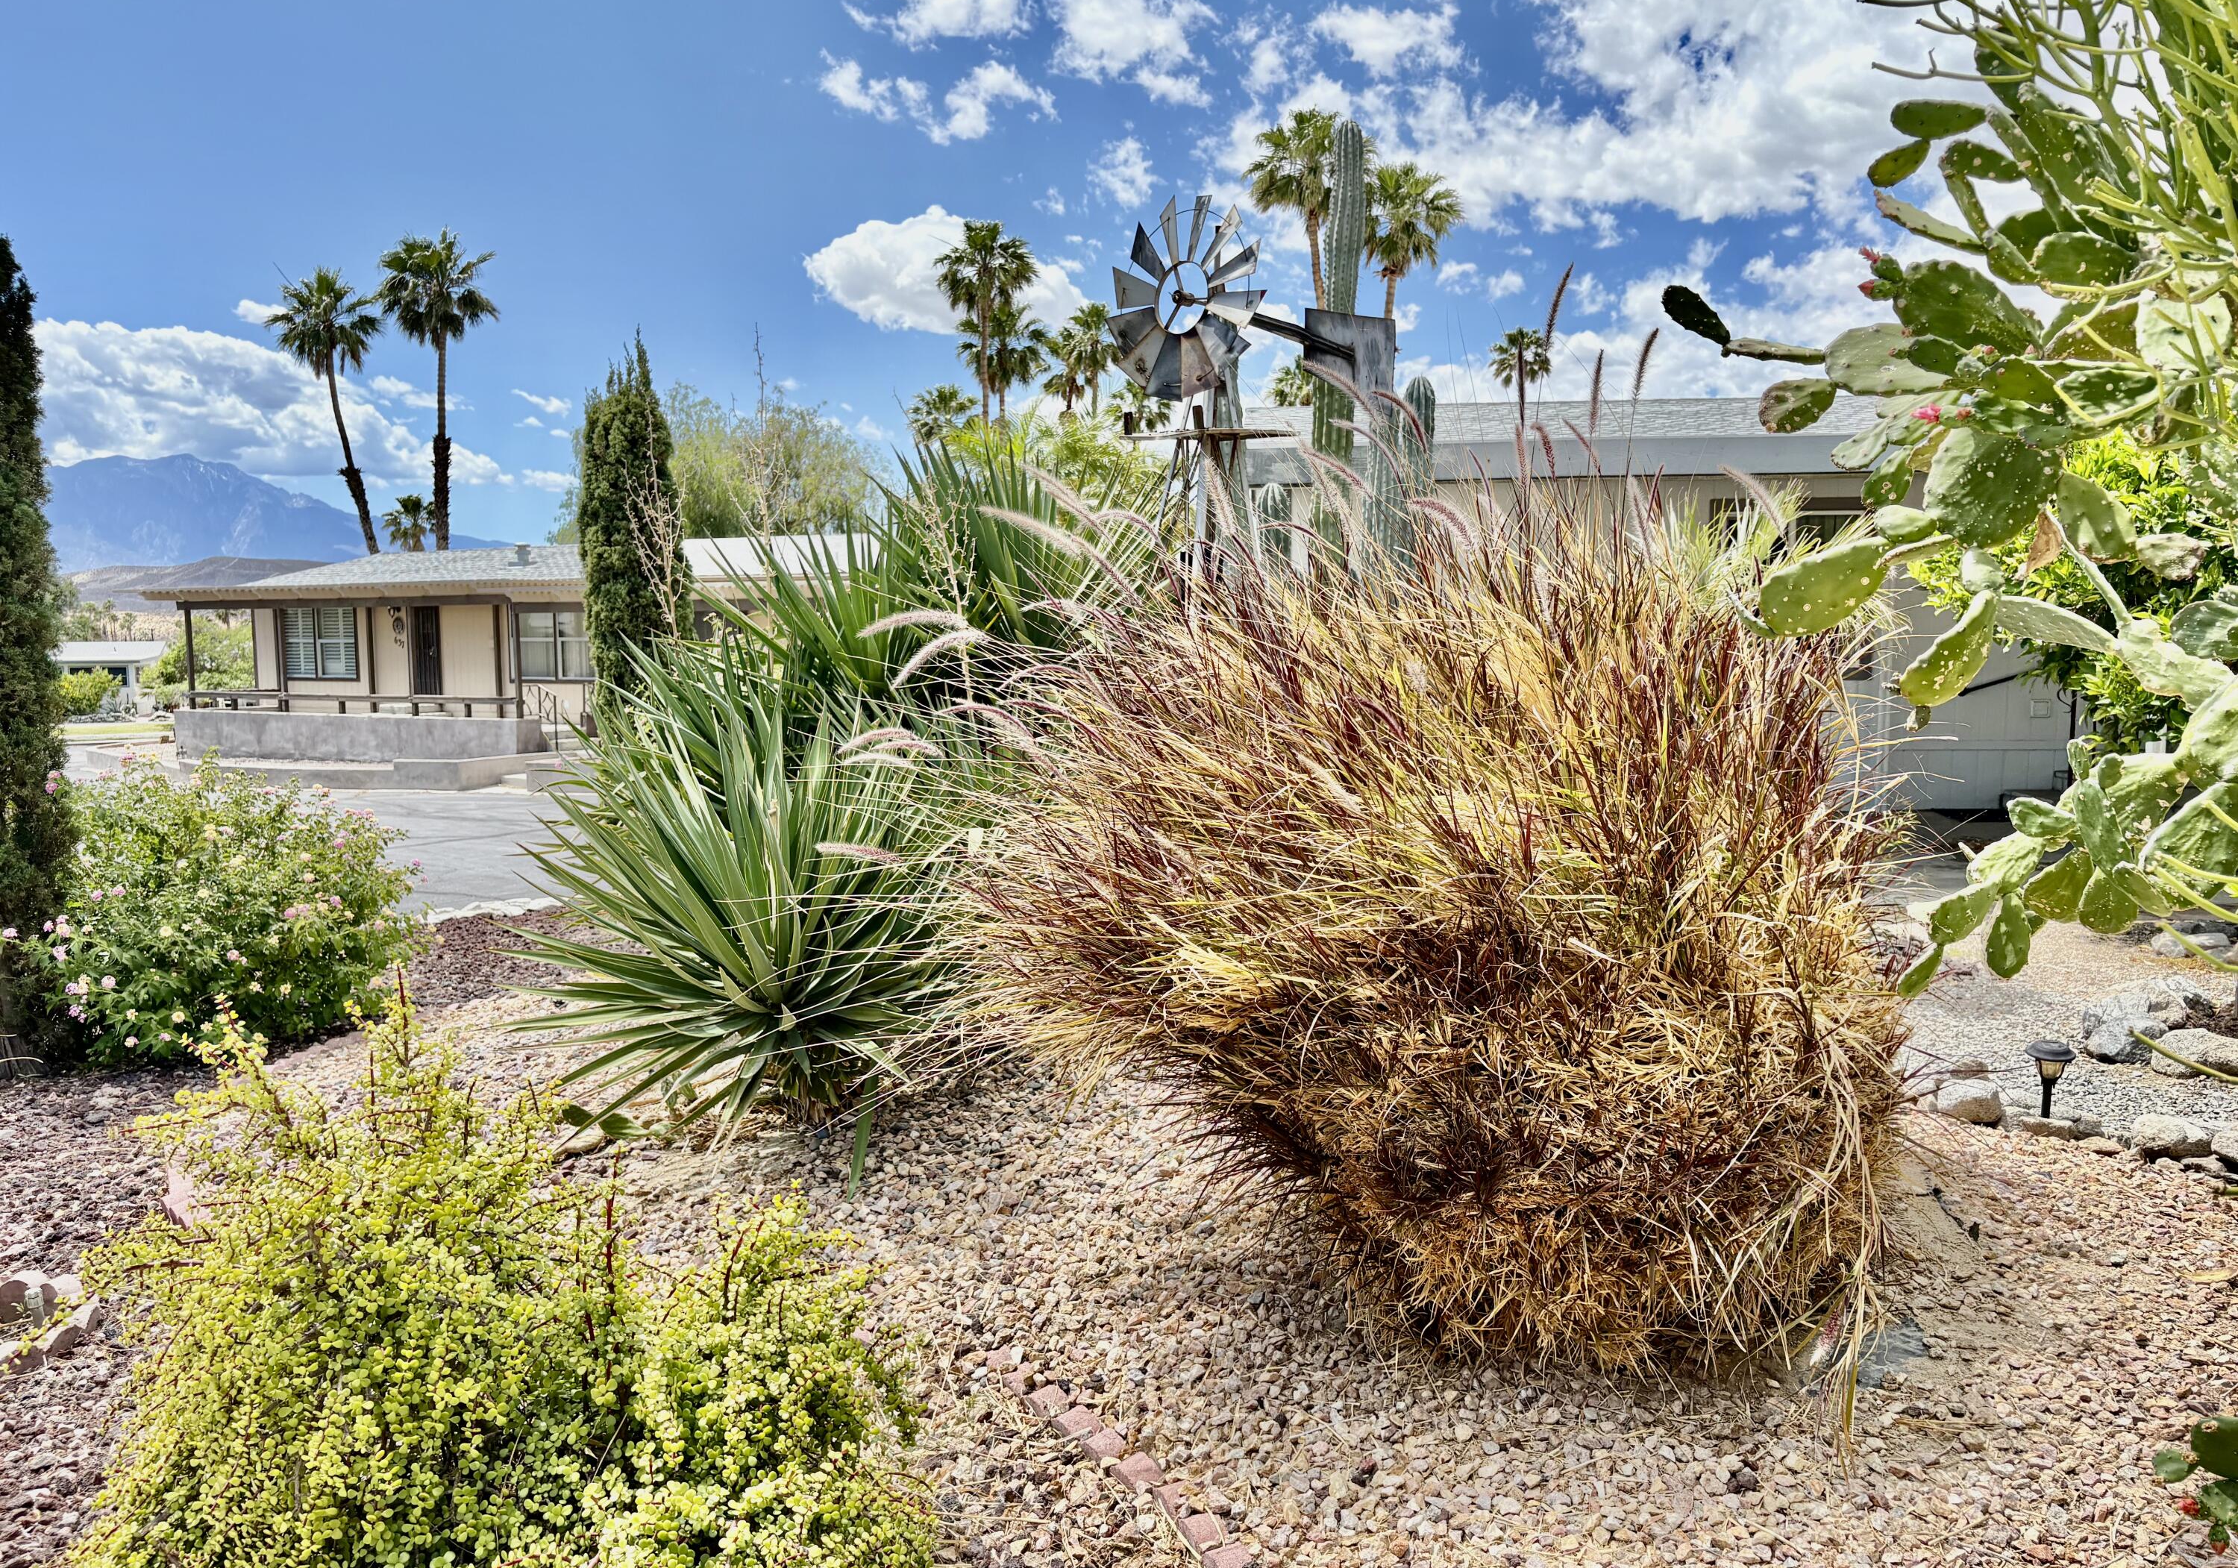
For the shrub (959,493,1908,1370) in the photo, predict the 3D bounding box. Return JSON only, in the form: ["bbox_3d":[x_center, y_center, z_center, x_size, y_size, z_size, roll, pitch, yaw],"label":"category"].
[{"bbox_3d":[0.739,0.224,3.932,2.222,1.791,1.800,-1,5,0],"label":"shrub"}]

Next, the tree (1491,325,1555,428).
[{"bbox_3d":[20.347,-13.969,85.156,3.343,18.218,3.400,-1,5,0],"label":"tree"}]

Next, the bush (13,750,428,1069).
[{"bbox_3d":[-3.601,0.401,6.753,1.567,1.062,1.600,-1,5,0],"label":"bush"}]

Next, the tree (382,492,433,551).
[{"bbox_3d":[-36.720,-9.771,87.462,3.081,10.814,3.200,-1,5,0],"label":"tree"}]

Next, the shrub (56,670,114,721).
[{"bbox_3d":[-38.055,-3.295,61.907,2.510,1.840,2.500,-1,5,0],"label":"shrub"}]

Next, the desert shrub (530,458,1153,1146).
[{"bbox_3d":[-0.984,-0.102,5.811,2.166,2.107,2.200,-1,5,0],"label":"desert shrub"}]

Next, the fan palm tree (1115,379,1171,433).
[{"bbox_3d":[1.175,-13.170,89.220,3.412,16.541,3.400,-1,5,0],"label":"fan palm tree"}]

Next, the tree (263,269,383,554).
[{"bbox_3d":[-22.911,-8.288,49.467,4.084,13.435,3.700,-1,5,0],"label":"tree"}]

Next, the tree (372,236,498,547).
[{"bbox_3d":[-19.814,-8.849,49.423,3.616,14.499,3.700,-1,5,0],"label":"tree"}]

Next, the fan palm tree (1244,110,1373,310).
[{"bbox_3d":[5.281,-10.018,46.337,3.626,16.634,3.700,-1,5,0],"label":"fan palm tree"}]

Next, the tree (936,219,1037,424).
[{"bbox_3d":[-4.377,-10.511,56.322,3.482,16.368,3.500,-1,5,0],"label":"tree"}]

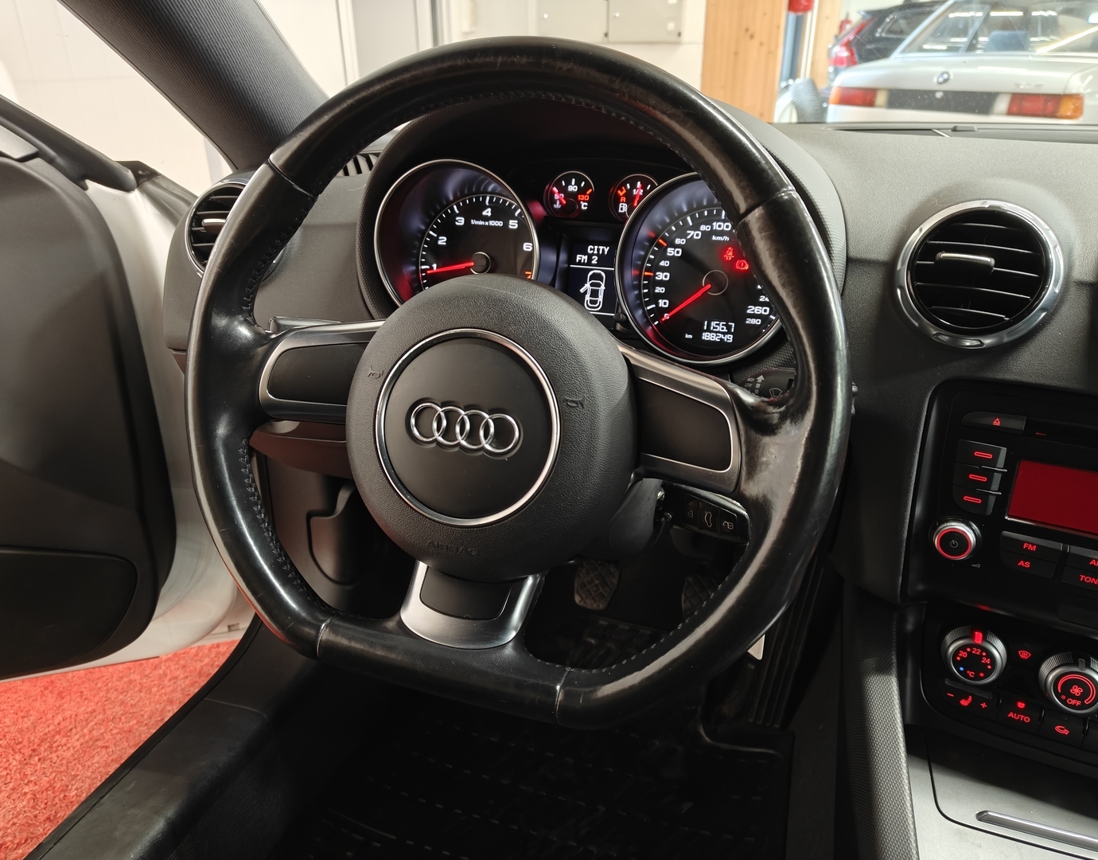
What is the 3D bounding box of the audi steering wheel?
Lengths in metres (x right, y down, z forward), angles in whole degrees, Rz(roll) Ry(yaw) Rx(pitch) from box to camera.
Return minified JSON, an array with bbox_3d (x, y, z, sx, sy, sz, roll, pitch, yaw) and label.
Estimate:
[{"bbox_3d":[-0.032,-0.029,0.433,0.373,0.346,0.090,10,5,20],"label":"audi steering wheel"}]

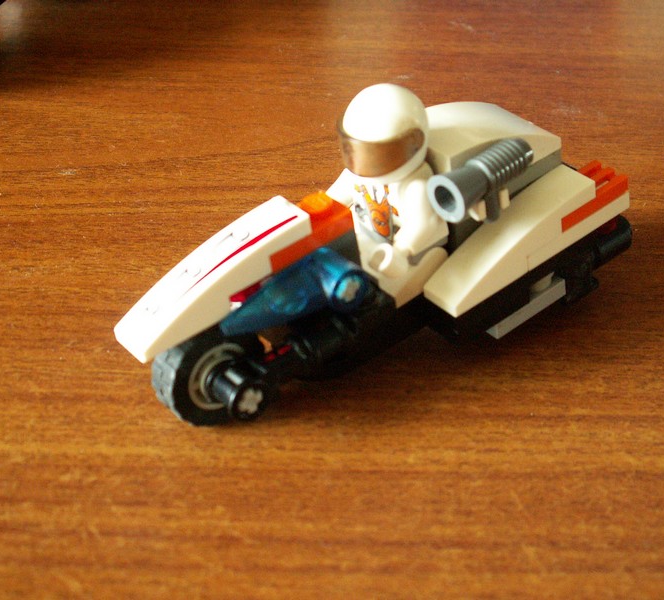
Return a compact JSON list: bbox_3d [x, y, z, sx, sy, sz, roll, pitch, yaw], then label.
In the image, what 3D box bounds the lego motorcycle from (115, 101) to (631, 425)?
[{"bbox_3d":[0.008,-0.009,0.237,0.097,0.036,0.032,-23,40,-31],"label":"lego motorcycle"}]

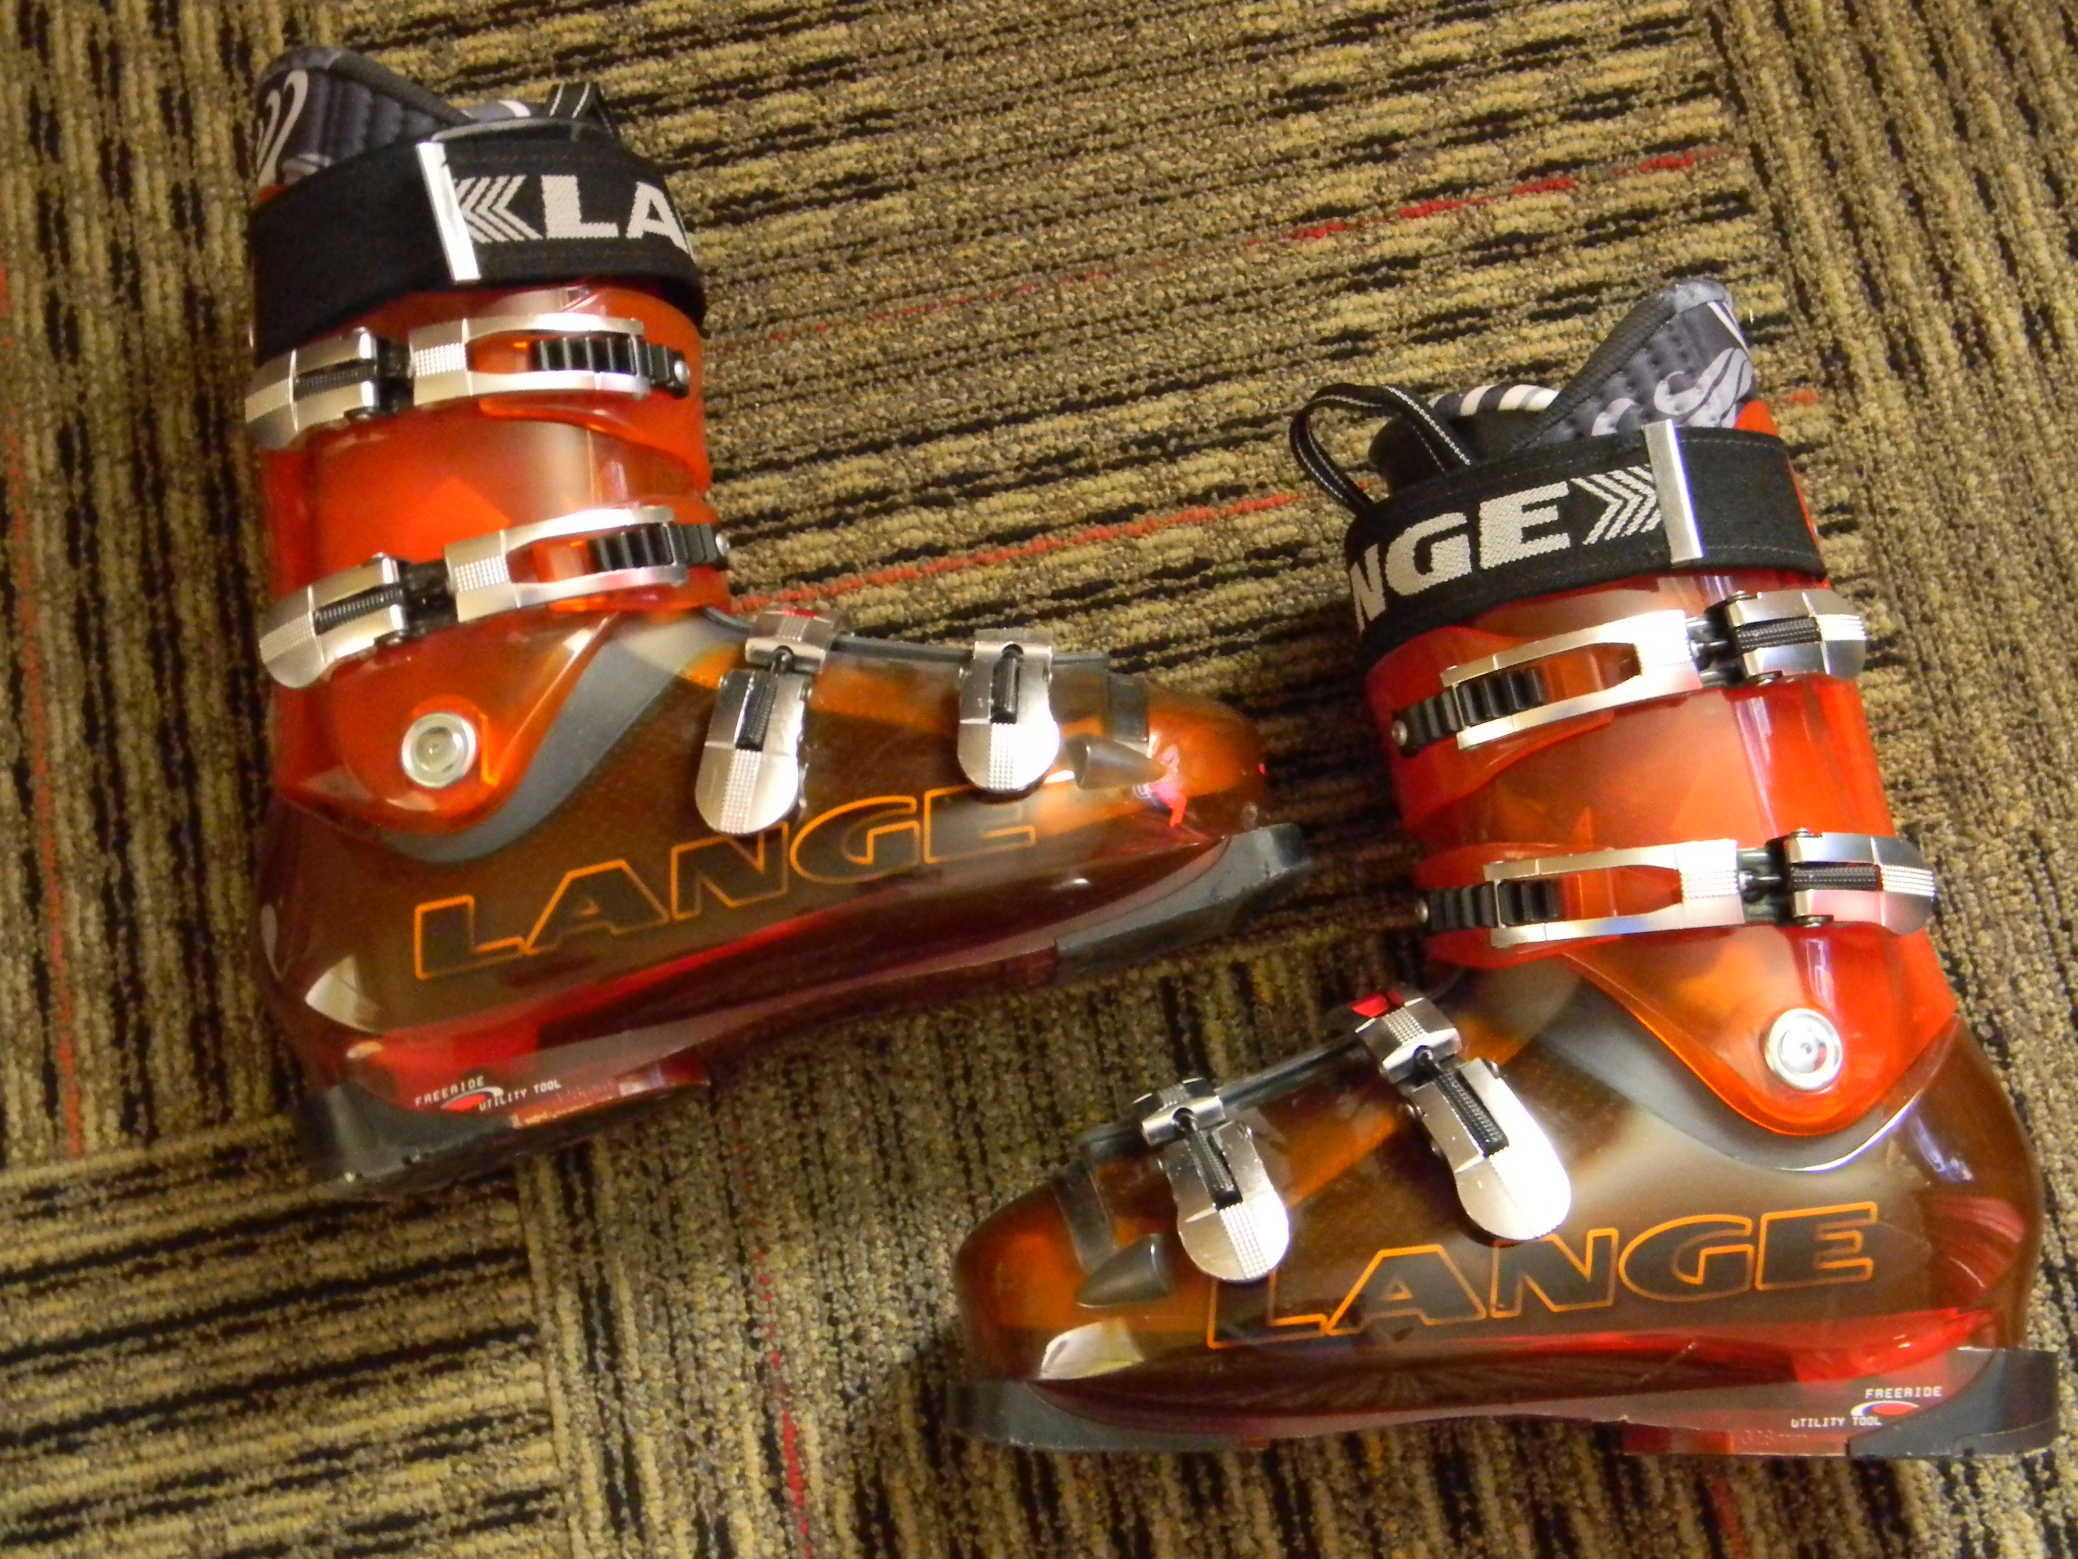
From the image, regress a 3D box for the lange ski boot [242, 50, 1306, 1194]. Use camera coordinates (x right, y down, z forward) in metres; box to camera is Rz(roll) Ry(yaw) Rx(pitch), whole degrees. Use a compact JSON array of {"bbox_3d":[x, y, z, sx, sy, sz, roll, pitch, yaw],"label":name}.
[{"bbox_3d":[-0.121,-0.088,0.797,0.322,0.128,0.366,-17,76,-5],"label":"lange ski boot"}]

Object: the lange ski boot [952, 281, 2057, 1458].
[{"bbox_3d":[0.135,0.019,0.763,0.322,0.128,0.366,0,75,0],"label":"lange ski boot"}]

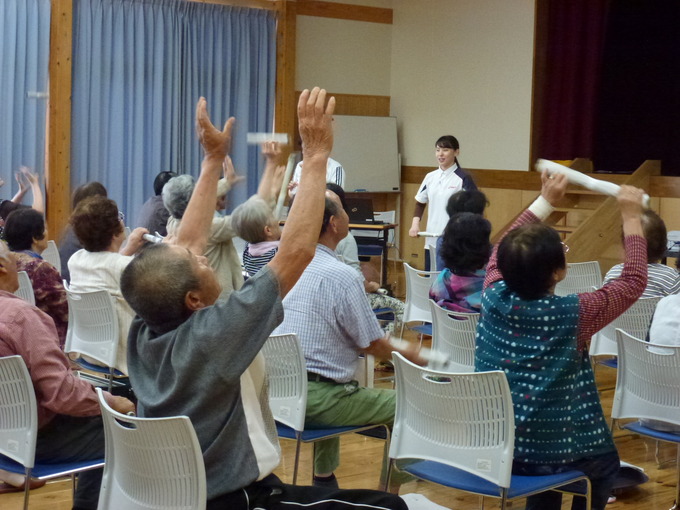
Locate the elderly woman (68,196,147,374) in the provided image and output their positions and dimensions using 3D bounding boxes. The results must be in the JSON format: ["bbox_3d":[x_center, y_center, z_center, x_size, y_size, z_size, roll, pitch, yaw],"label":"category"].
[{"bbox_3d":[-0.884,0.321,6.070,0.730,1.190,0.470,-2,5,-38],"label":"elderly woman"}]

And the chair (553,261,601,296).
[{"bbox_3d":[1.552,0.410,8.239,0.520,0.780,0.500,-3,6,-42],"label":"chair"}]

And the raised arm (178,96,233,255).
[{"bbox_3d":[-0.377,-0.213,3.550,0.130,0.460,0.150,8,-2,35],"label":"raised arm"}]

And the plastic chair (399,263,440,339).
[{"bbox_3d":[0.664,0.451,7.446,0.520,0.780,0.500,-3,6,-43],"label":"plastic chair"}]

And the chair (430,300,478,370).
[{"bbox_3d":[0.681,0.592,5.592,0.520,0.780,0.500,-2,6,-40],"label":"chair"}]

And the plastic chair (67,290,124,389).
[{"bbox_3d":[-1.020,0.525,5.986,0.520,0.780,0.500,-2,6,-39],"label":"plastic chair"}]

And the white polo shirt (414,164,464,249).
[{"bbox_3d":[0.761,-0.353,9.300,0.420,0.610,0.250,3,5,25],"label":"white polo shirt"}]

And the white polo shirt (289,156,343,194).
[{"bbox_3d":[-0.181,-0.464,10.300,0.440,0.640,0.260,3,5,22],"label":"white polo shirt"}]

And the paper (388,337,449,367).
[{"bbox_3d":[0.296,0.360,4.720,0.050,0.050,0.380,-2,10,-40],"label":"paper"}]

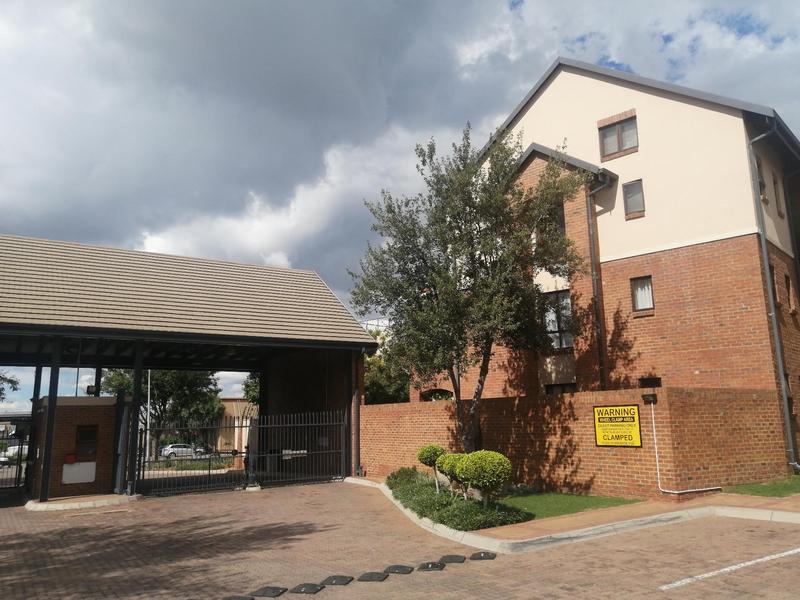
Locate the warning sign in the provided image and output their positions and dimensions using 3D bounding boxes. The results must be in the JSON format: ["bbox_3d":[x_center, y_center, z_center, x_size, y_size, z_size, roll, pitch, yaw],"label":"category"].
[{"bbox_3d":[4.644,2.703,13.390,0.040,0.909,1.165,6,-13,-32],"label":"warning sign"}]

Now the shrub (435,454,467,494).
[{"bbox_3d":[1.175,3.874,13.710,0.740,0.996,0.740,-1,-11,0],"label":"shrub"}]

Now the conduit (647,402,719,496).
[{"bbox_3d":[5.840,2.961,12.696,1.376,1.725,0.413,5,-12,-28],"label":"conduit"}]

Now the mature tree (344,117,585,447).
[{"bbox_3d":[1.879,-0.082,17.120,6.000,10.190,5.600,-1,-11,0],"label":"mature tree"}]

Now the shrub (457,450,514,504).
[{"bbox_3d":[1.646,3.484,12.154,1.100,1.074,1.100,-1,-11,0],"label":"shrub"}]

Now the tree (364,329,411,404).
[{"bbox_3d":[-0.555,4.339,27.682,4.000,6.208,4.000,-1,-11,0],"label":"tree"}]

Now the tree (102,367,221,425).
[{"bbox_3d":[-17.323,7.234,45.515,9.200,9.500,8.800,-1,-11,0],"label":"tree"}]

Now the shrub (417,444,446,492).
[{"bbox_3d":[0.762,3.949,14.410,0.650,1.170,0.650,-1,-11,0],"label":"shrub"}]

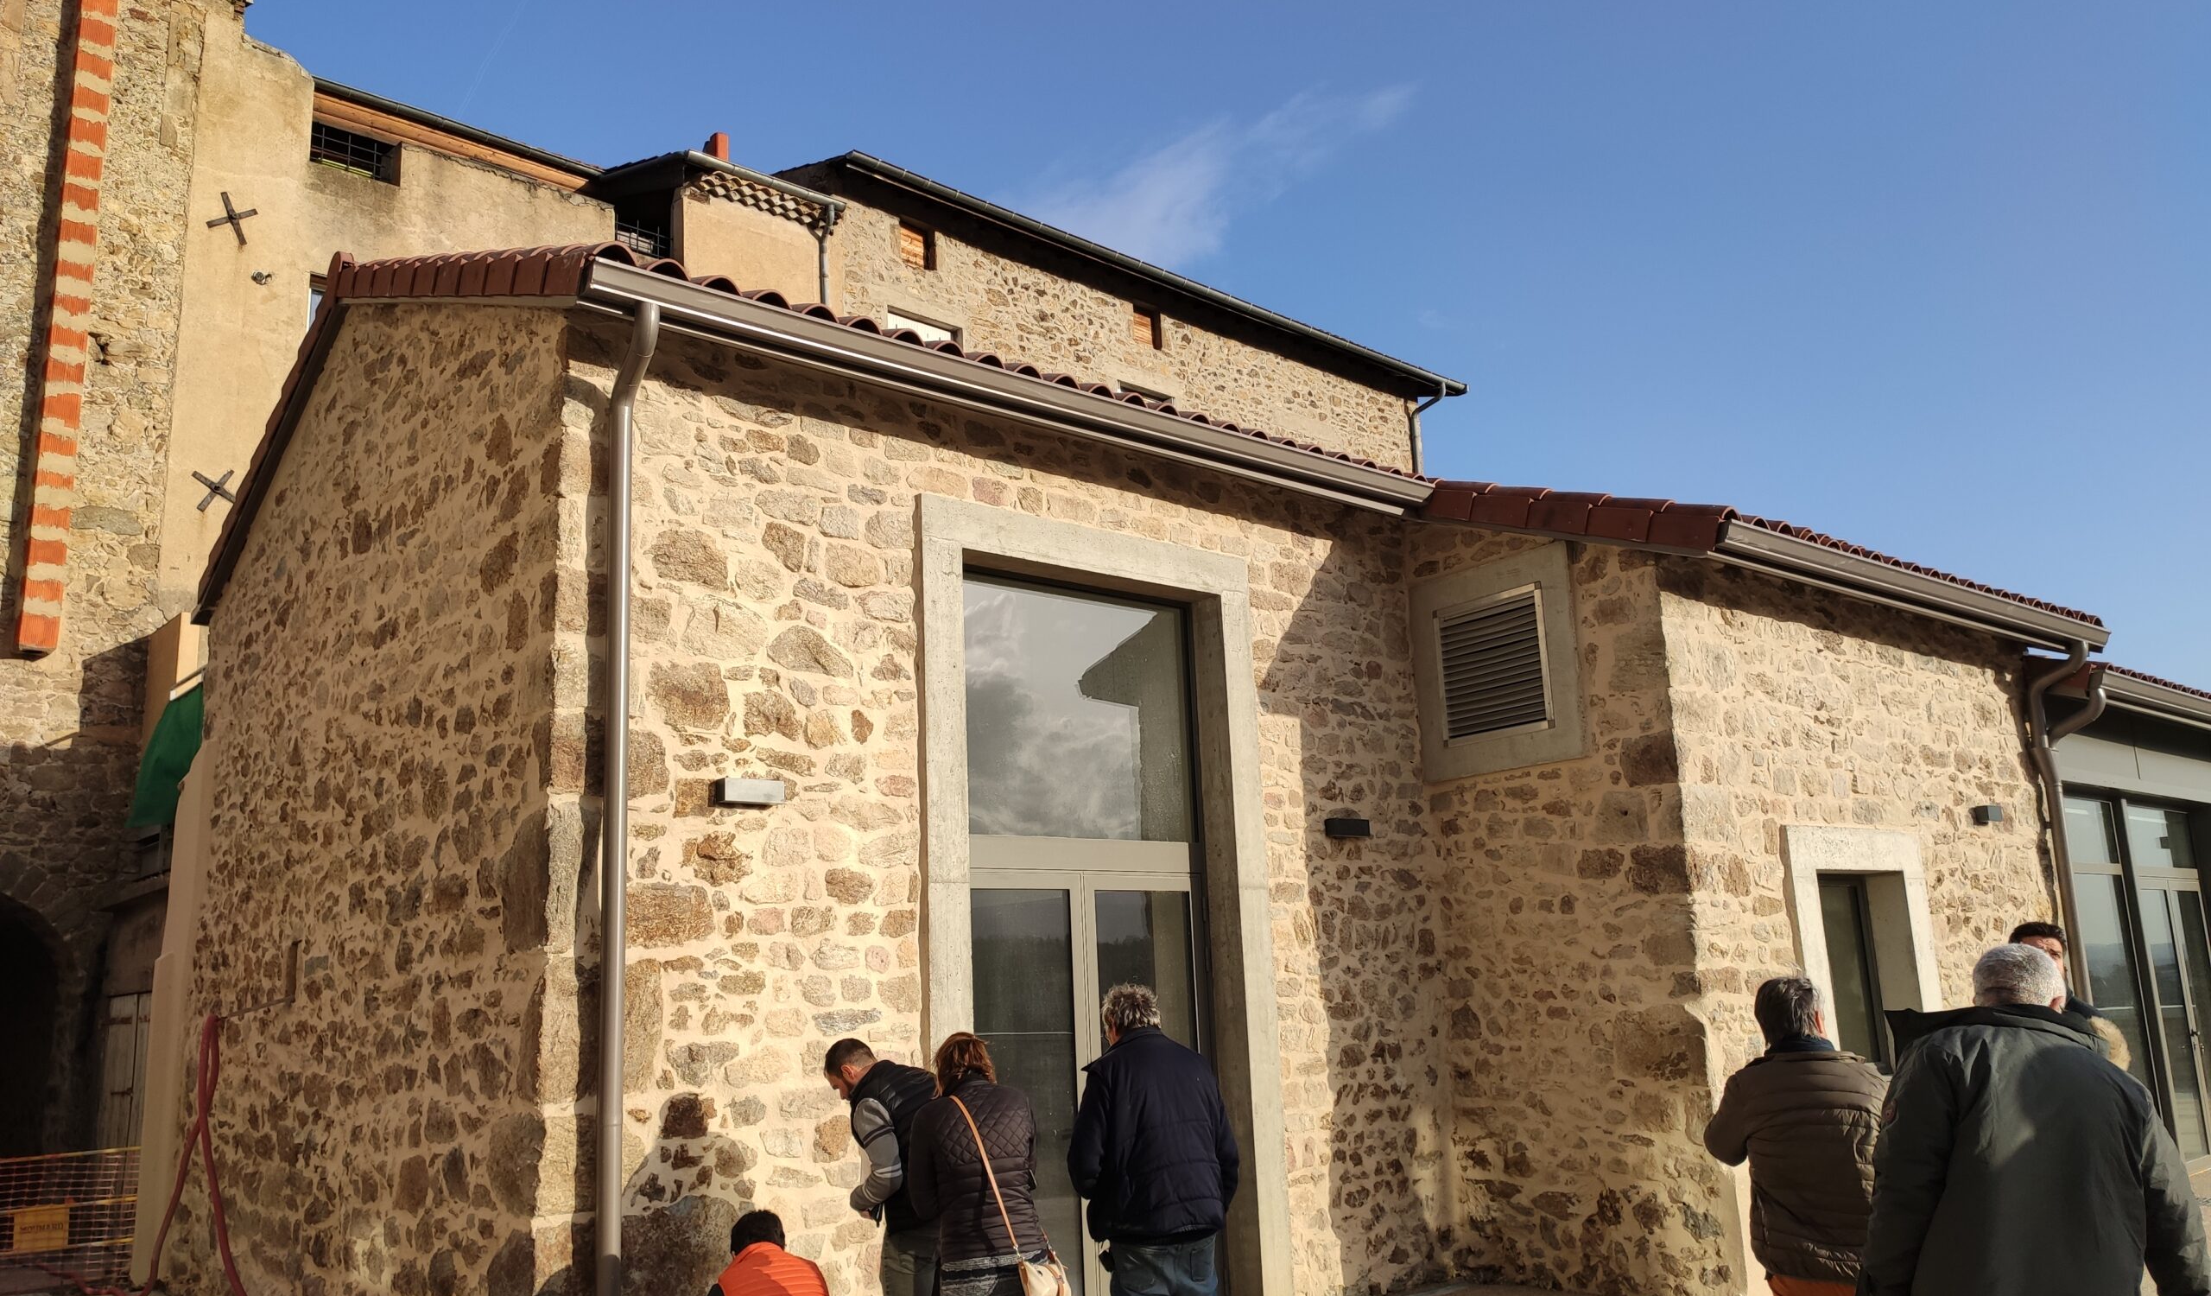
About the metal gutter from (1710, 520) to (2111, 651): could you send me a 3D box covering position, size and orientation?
[{"bbox_3d":[5.341,-0.316,10.574,5.507,0.157,0.142,8,-16,-40],"label":"metal gutter"}]

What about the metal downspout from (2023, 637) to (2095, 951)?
[{"bbox_3d":[7.097,1.932,11.802,0.263,3.887,0.486,8,-16,-40],"label":"metal downspout"}]

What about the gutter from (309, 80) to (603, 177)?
[{"bbox_3d":[-6.735,-5.399,17.480,3.017,0.152,0.152,8,-16,-40],"label":"gutter"}]

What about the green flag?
[{"bbox_3d":[-7.556,0.867,13.341,0.450,1.200,0.950,8,-16,-40],"label":"green flag"}]

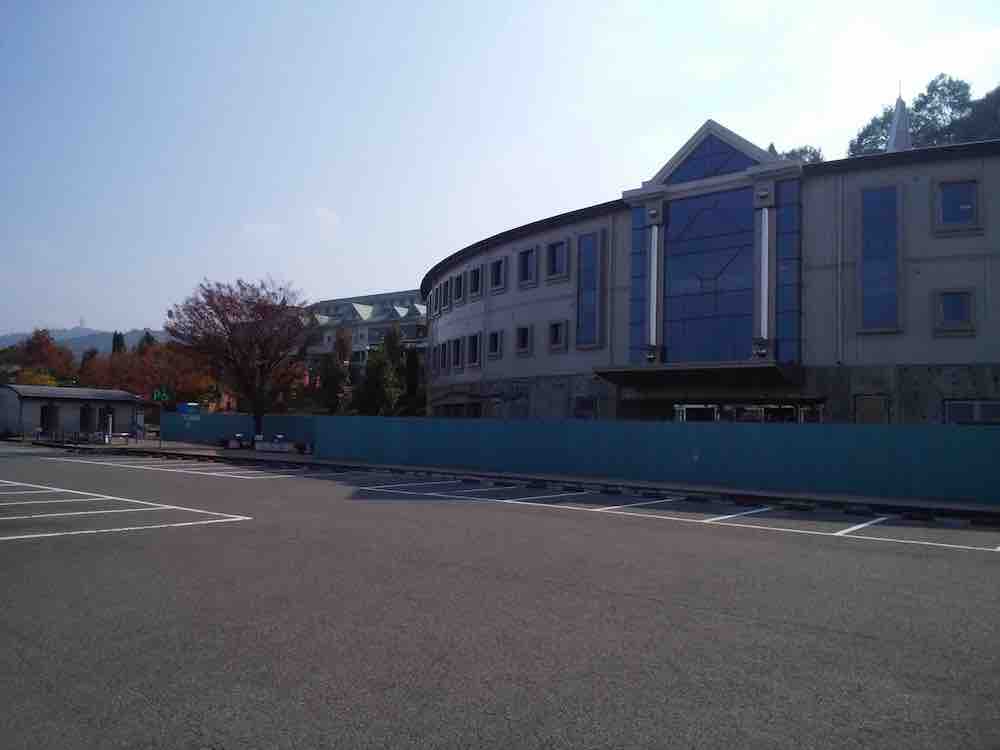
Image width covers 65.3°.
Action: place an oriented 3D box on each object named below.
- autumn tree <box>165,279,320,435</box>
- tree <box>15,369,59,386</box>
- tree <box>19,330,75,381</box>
[{"bbox_3d":[-14.750,-0.710,44.500,8.800,9.580,8.300,2,-4,0],"label":"autumn tree"},{"bbox_3d":[-41.510,2.290,70.000,4.200,5.740,3.800,2,-4,0],"label":"tree"},{"bbox_3d":[-45.350,0.500,78.000,5.800,9.900,5.500,2,-4,0],"label":"tree"}]

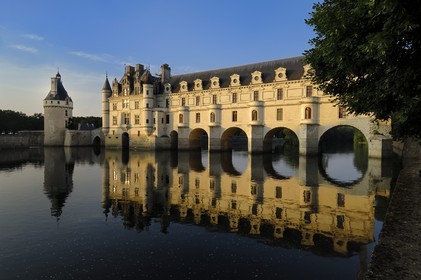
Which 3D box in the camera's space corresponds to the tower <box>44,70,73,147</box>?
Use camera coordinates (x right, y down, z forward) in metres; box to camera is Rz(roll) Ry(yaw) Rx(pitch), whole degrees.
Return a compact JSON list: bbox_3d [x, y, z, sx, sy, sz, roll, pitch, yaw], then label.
[{"bbox_3d":[-62.773,-12.680,101.506,10.351,30.988,10.351,1,0,30],"label":"tower"}]

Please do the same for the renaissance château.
[{"bbox_3d":[3.115,-12.194,80.172,86.043,31.115,23.812,1,0,30],"label":"renaissance château"}]

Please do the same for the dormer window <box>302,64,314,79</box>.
[{"bbox_3d":[24.448,-16.571,60.152,2.857,3.461,2.095,1,0,30],"label":"dormer window"}]

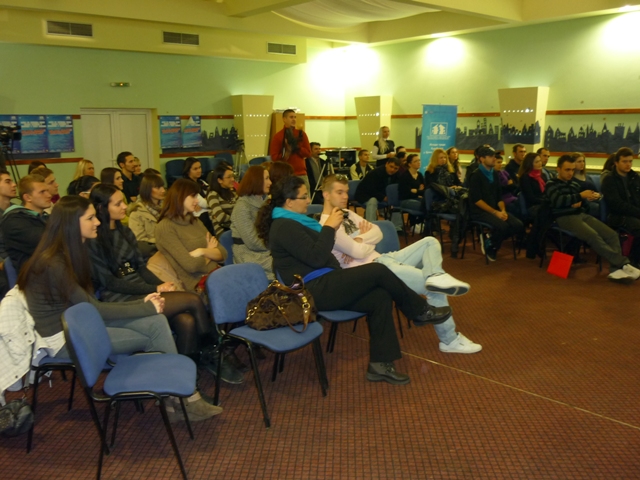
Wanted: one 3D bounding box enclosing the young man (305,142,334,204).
[{"bbox_3d":[-0.030,-0.940,10.201,0.560,1.350,0.820,-9,13,-38],"label":"young man"}]

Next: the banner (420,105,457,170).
[{"bbox_3d":[2.580,-1.854,12.885,0.840,2.020,0.150,-6,12,-27],"label":"banner"}]

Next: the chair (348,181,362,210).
[{"bbox_3d":[0.804,-0.435,9.000,0.530,0.830,0.570,-10,14,-43],"label":"chair"}]

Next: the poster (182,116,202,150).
[{"bbox_3d":[-3.367,-2.854,16.200,0.594,0.841,0.020,-9,14,-39],"label":"poster"}]

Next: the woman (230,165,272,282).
[{"bbox_3d":[-0.319,0.086,4.797,0.820,1.320,0.500,3,11,17],"label":"woman"}]

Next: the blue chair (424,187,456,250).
[{"bbox_3d":[1.693,-0.262,7.906,0.530,0.820,0.560,-7,12,-31],"label":"blue chair"}]

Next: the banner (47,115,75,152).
[{"bbox_3d":[-5.842,-2.384,13.750,0.594,0.841,0.020,-9,14,-39],"label":"banner"}]

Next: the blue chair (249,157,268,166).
[{"bbox_3d":[-1.371,-1.451,14.300,0.540,0.900,0.570,-8,12,-33],"label":"blue chair"}]

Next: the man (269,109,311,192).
[{"bbox_3d":[-0.322,-0.756,7.895,0.560,1.840,0.420,-8,13,-33],"label":"man"}]

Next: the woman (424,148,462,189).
[{"bbox_3d":[1.690,-0.559,8.350,0.480,1.290,0.780,-10,14,-40],"label":"woman"}]

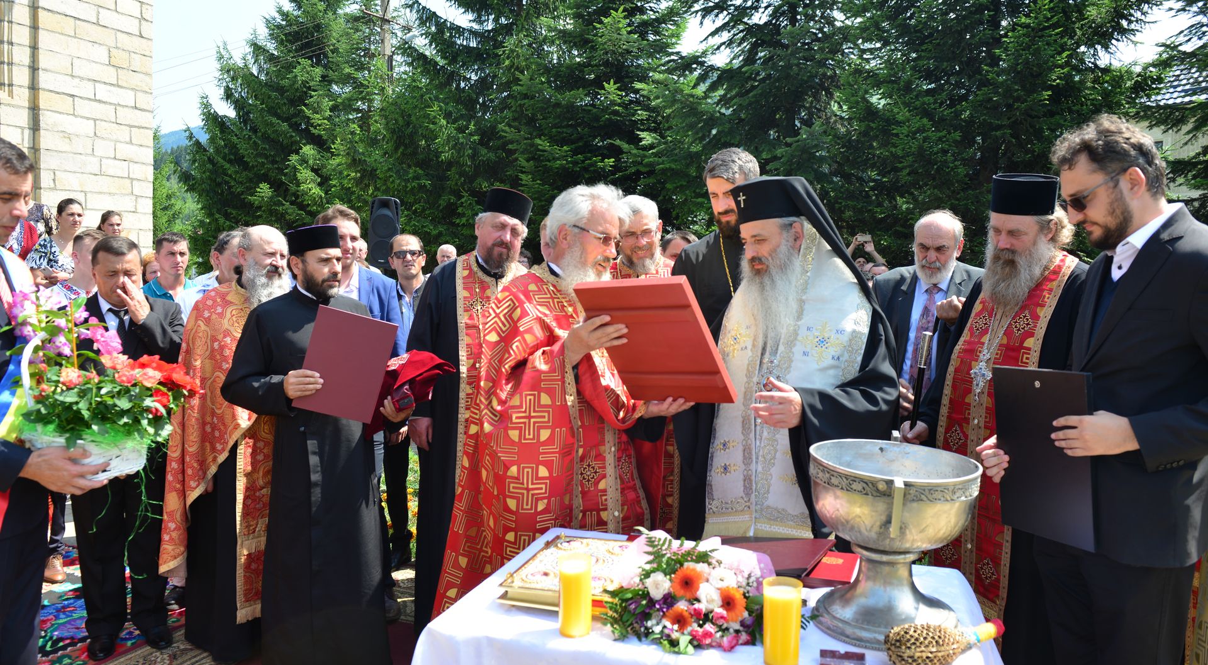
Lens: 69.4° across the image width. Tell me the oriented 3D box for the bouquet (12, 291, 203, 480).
[{"bbox_3d":[-1.145,0.120,2.000,0.400,0.420,0.320,1,6,-21],"label":"bouquet"}]

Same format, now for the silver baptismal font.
[{"bbox_3d":[0.698,0.514,2.145,0.399,0.423,0.435,4,6,9],"label":"silver baptismal font"}]

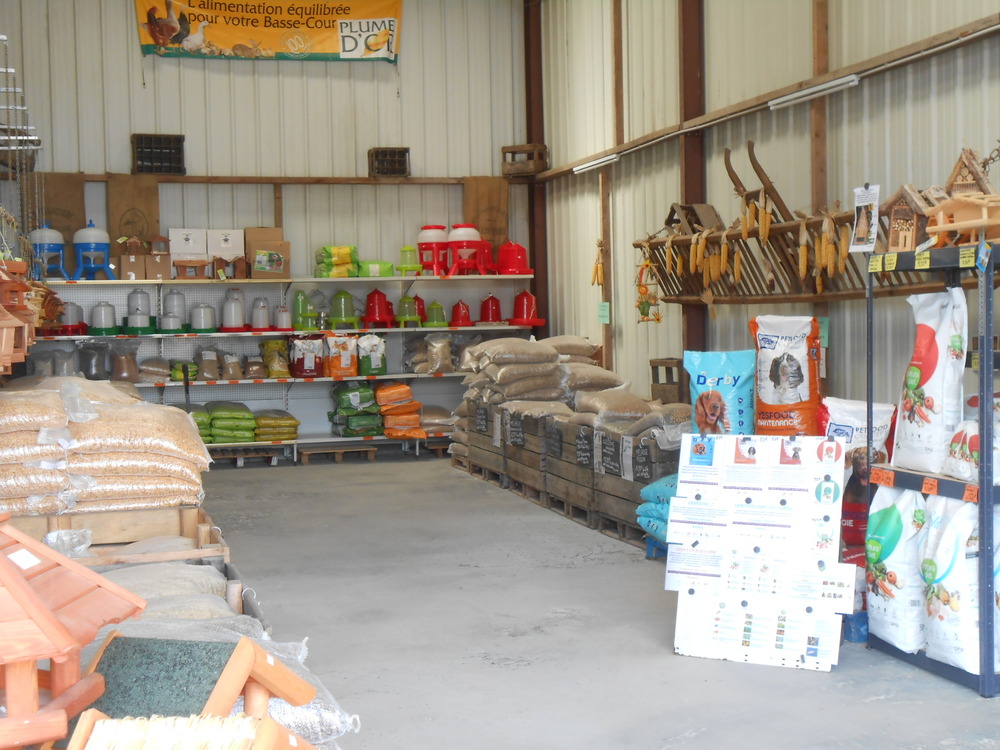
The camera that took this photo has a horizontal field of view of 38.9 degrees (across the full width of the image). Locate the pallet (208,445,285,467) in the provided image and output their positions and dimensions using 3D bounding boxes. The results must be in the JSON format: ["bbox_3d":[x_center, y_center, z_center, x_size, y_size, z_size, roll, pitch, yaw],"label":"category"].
[{"bbox_3d":[-2.781,0.877,15.037,0.800,0.130,0.640,-2,3,-14],"label":"pallet"}]

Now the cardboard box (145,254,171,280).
[{"bbox_3d":[-3.548,-1.106,14.670,0.244,0.251,0.270,-2,2,-17],"label":"cardboard box"}]

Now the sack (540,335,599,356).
[{"bbox_3d":[0.631,-0.271,13.226,0.660,0.190,0.450,-2,2,-17],"label":"sack"}]

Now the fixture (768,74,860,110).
[{"bbox_3d":[2.045,-1.852,9.331,0.060,0.070,1.276,-2,3,-14],"label":"fixture"}]

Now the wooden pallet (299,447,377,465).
[{"bbox_3d":[-1.750,0.846,15.217,0.800,0.135,0.610,-2,3,-14],"label":"wooden pallet"}]

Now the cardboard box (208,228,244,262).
[{"bbox_3d":[-2.916,-1.396,15.000,0.380,0.262,0.280,-2,2,-17],"label":"cardboard box"}]

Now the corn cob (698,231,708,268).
[{"bbox_3d":[1.483,-0.918,10.350,0.047,0.251,0.047,8,0,-15],"label":"corn cob"}]

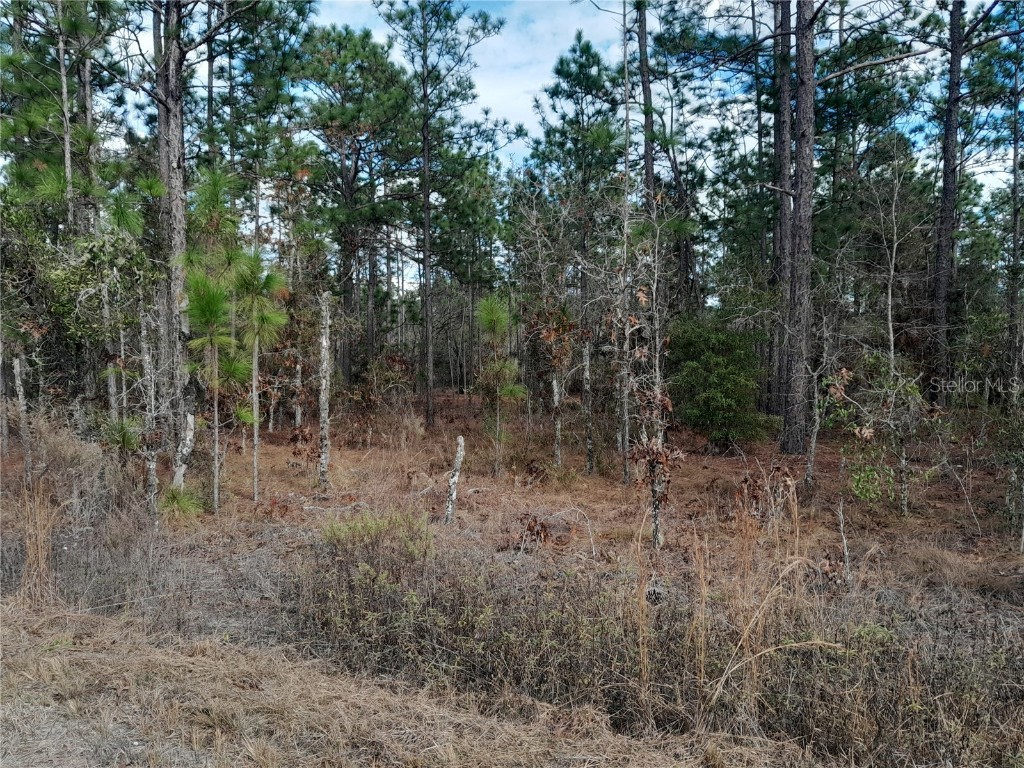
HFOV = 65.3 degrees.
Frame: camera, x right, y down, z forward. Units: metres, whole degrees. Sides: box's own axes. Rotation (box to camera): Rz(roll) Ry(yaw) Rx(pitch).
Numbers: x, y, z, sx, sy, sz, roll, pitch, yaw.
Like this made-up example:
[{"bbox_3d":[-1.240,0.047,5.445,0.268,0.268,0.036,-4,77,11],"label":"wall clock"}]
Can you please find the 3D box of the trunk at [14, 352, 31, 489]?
[{"bbox_3d":[-5.998,0.497,9.746,0.176,1.712,0.150,-2,2,-32],"label":"trunk"}]

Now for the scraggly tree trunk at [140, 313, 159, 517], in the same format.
[{"bbox_3d":[-3.738,0.327,8.180,0.167,2.115,0.142,-1,2,-25],"label":"scraggly tree trunk"}]

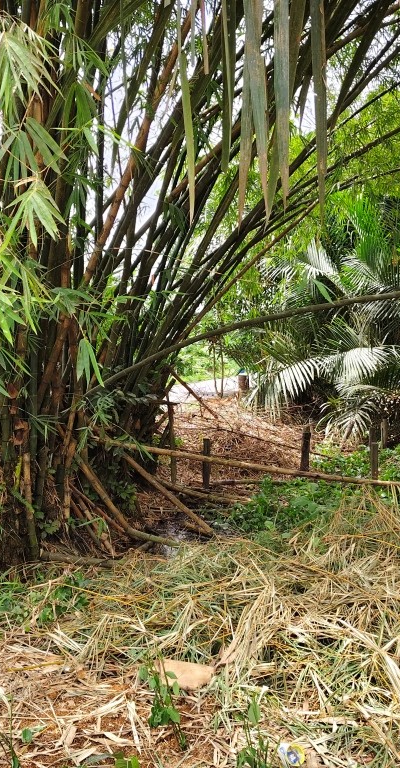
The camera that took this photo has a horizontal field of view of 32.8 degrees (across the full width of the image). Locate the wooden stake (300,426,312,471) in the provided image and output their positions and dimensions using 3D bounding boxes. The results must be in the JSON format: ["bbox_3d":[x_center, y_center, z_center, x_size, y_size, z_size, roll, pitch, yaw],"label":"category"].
[{"bbox_3d":[1.299,0.799,8.300,0.115,0.550,0.115,3,3,0],"label":"wooden stake"}]

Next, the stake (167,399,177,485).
[{"bbox_3d":[-0.335,0.676,8.000,0.080,1.020,0.080,-2,3,0],"label":"stake"}]

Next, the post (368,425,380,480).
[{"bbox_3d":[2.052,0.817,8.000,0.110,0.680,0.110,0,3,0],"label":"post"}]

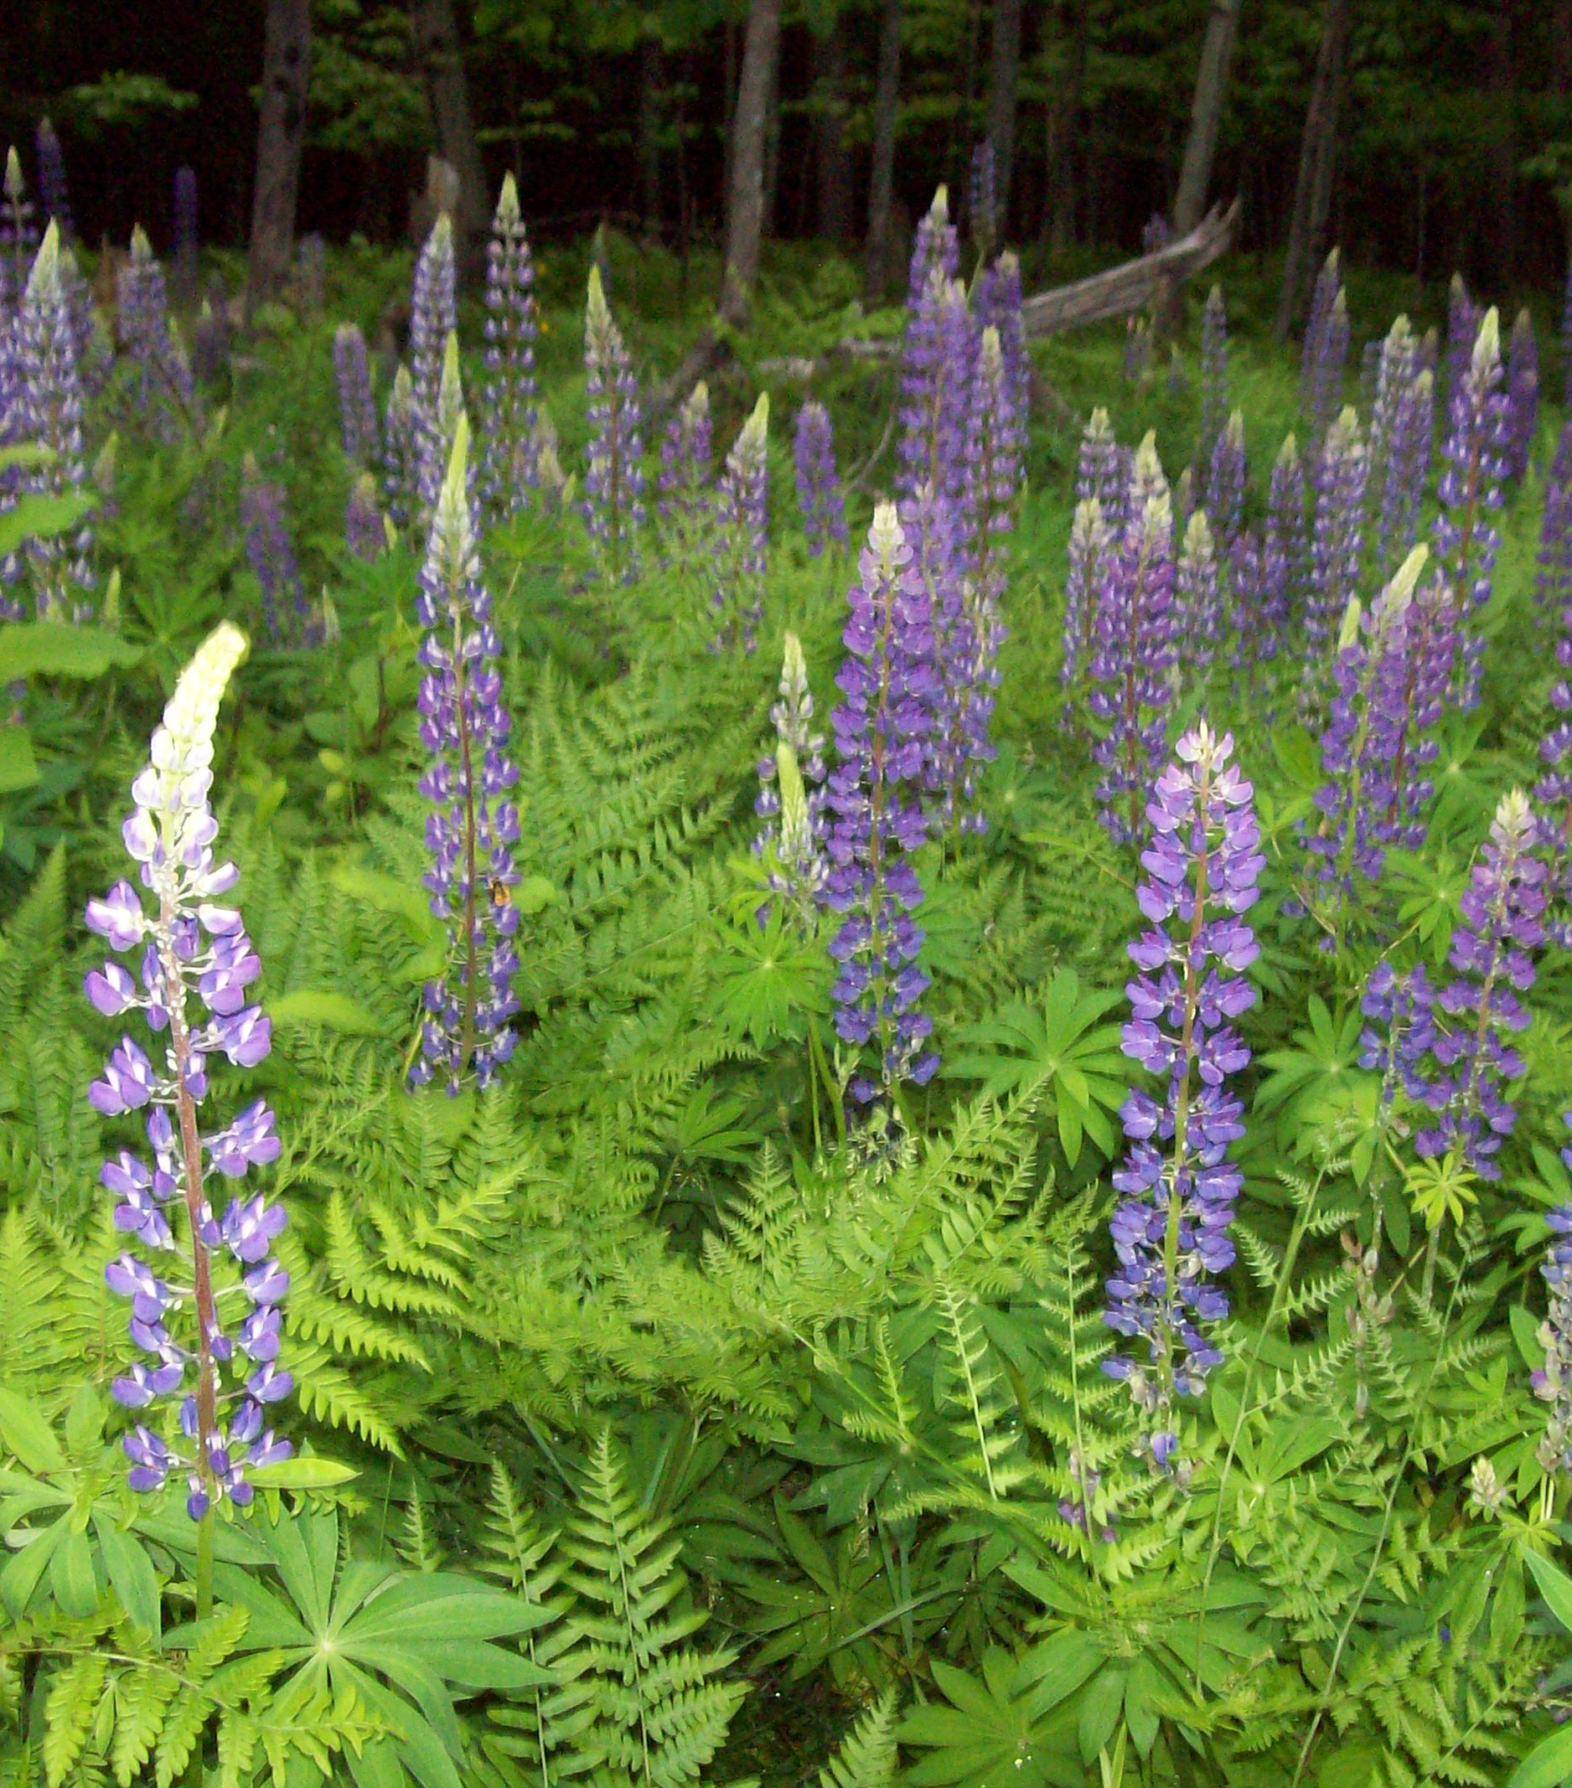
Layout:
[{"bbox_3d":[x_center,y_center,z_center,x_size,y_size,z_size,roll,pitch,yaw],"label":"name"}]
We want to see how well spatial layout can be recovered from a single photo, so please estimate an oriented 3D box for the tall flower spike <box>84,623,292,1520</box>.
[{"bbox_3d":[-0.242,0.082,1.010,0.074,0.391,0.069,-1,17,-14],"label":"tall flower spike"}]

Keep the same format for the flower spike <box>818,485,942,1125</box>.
[{"bbox_3d":[0.060,-0.048,1.520,0.064,0.387,0.064,0,18,2],"label":"flower spike"}]

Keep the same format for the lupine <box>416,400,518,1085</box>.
[{"bbox_3d":[-0.208,-0.080,1.600,0.064,0.450,0.064,-1,18,-7],"label":"lupine"}]

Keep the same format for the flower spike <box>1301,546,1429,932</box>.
[{"bbox_3d":[0.507,-0.130,2.150,0.065,0.348,0.065,12,20,12],"label":"flower spike"}]

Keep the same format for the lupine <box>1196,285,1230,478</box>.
[{"bbox_3d":[0.843,-1.016,4.900,0.063,0.366,0.063,1,17,10],"label":"lupine"}]

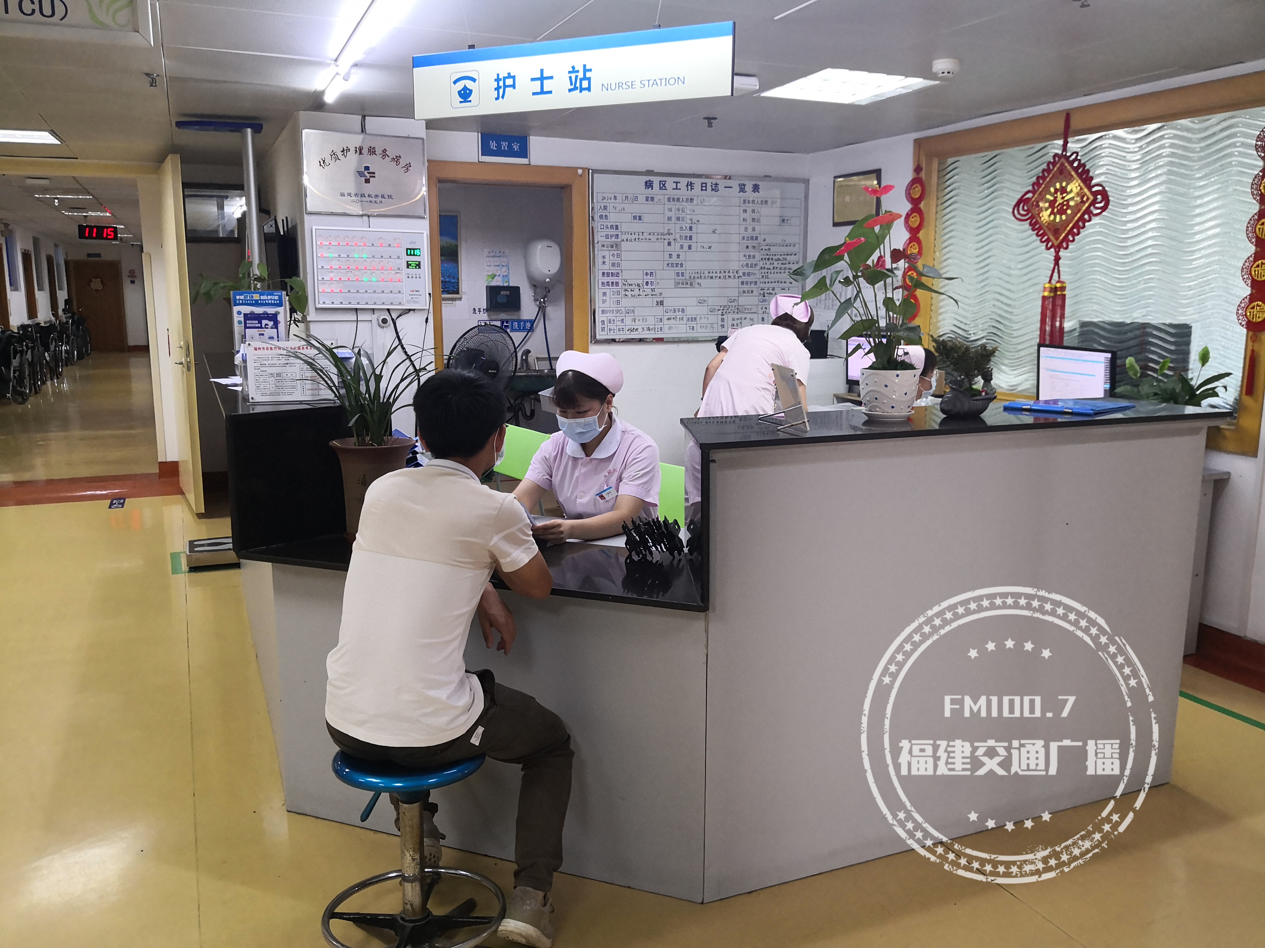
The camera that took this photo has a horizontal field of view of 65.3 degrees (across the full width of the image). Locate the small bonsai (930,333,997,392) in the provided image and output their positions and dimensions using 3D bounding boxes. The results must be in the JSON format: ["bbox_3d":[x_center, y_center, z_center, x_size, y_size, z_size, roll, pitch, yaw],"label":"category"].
[{"bbox_3d":[0.888,-0.293,2.639,0.178,0.162,0.145,3,11,18],"label":"small bonsai"}]

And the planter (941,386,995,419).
[{"bbox_3d":[0.893,-0.203,2.650,0.150,0.085,0.115,3,11,18],"label":"planter"}]

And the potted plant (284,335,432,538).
[{"bbox_3d":[-0.745,-0.100,2.735,0.430,0.575,0.390,-3,10,-15],"label":"potted plant"}]

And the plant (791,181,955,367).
[{"bbox_3d":[0.650,-0.527,2.648,0.430,0.490,0.380,3,11,14],"label":"plant"}]

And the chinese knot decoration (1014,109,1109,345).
[{"bbox_3d":[1.992,-1.121,4.660,0.040,1.110,0.530,-5,11,-24],"label":"chinese knot decoration"}]

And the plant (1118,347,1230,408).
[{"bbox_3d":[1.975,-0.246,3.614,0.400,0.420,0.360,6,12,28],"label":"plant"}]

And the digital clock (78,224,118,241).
[{"bbox_3d":[-7.742,-3.502,14.300,0.510,0.250,0.070,-4,11,-21],"label":"digital clock"}]

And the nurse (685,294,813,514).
[{"bbox_3d":[0.530,-0.027,4.283,0.520,1.460,0.600,5,11,24],"label":"nurse"}]

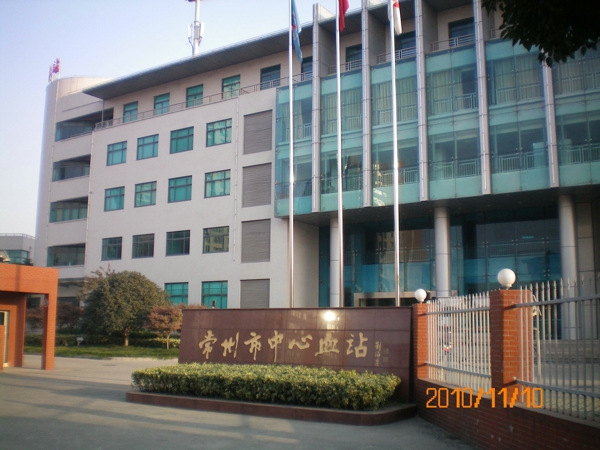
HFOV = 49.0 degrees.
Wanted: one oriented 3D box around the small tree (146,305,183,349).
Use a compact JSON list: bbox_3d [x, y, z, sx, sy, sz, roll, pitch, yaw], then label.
[{"bbox_3d":[-7.774,5.962,38.500,2.350,2.630,2.350,0,-9,0],"label":"small tree"}]

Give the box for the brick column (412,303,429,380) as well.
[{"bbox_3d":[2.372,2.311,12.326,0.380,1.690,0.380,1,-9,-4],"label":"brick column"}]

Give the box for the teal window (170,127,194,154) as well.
[{"bbox_3d":[-8.731,-6.261,48.869,2.303,1.748,0.150,-5,-10,33],"label":"teal window"}]

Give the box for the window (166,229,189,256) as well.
[{"bbox_3d":[-8.990,1.377,48.670,2.340,1.799,0.200,-5,-11,32],"label":"window"}]

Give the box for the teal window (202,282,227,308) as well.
[{"bbox_3d":[-5.953,5.107,46.106,2.344,2.300,0.200,-5,-11,32],"label":"teal window"}]

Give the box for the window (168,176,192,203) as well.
[{"bbox_3d":[-8.763,-2.610,48.311,2.303,1.813,0.150,-5,-10,33],"label":"window"}]

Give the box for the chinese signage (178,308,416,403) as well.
[{"bbox_3d":[-0.387,2.769,14.342,6.230,1.859,0.350,-6,-11,36],"label":"chinese signage"}]

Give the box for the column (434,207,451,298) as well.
[{"bbox_3d":[8.365,2.731,38.412,0.850,7.639,0.850,-5,-11,32],"label":"column"}]

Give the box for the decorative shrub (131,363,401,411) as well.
[{"bbox_3d":[-0.863,3.271,13.586,6.000,0.550,1.500,-5,-10,33],"label":"decorative shrub"}]

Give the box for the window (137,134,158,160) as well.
[{"bbox_3d":[-11.962,-6.080,51.827,2.334,1.802,0.200,-5,-11,32],"label":"window"}]

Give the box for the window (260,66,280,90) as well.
[{"bbox_3d":[-2.070,-10.360,46.769,1.756,1.780,0.150,-5,-10,33],"label":"window"}]

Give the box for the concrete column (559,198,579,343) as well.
[{"bbox_3d":[14.330,2.198,35.017,0.800,7.622,0.800,-5,-10,33],"label":"concrete column"}]

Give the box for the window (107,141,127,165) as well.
[{"bbox_3d":[-14.647,-5.714,52.789,2.259,1.748,0.150,-5,-10,33],"label":"window"}]

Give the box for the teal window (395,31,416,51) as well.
[{"bbox_3d":[6.871,-11.352,41.871,1.698,1.738,0.200,-5,-11,32],"label":"teal window"}]

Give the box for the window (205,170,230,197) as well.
[{"bbox_3d":[-5.918,-2.924,47.385,2.344,1.857,0.200,-5,-11,32],"label":"window"}]

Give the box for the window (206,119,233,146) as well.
[{"bbox_3d":[-5.893,-6.671,47.986,2.344,1.802,0.200,-5,-11,32],"label":"window"}]

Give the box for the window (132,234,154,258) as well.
[{"bbox_3d":[-12.008,1.662,50.585,2.334,1.799,0.200,-5,-11,32],"label":"window"}]

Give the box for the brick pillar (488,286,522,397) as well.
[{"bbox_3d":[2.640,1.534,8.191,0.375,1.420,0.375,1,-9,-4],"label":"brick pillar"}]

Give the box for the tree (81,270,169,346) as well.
[{"bbox_3d":[-11.190,5.340,42.000,5.500,4.878,5.500,0,-9,0],"label":"tree"}]

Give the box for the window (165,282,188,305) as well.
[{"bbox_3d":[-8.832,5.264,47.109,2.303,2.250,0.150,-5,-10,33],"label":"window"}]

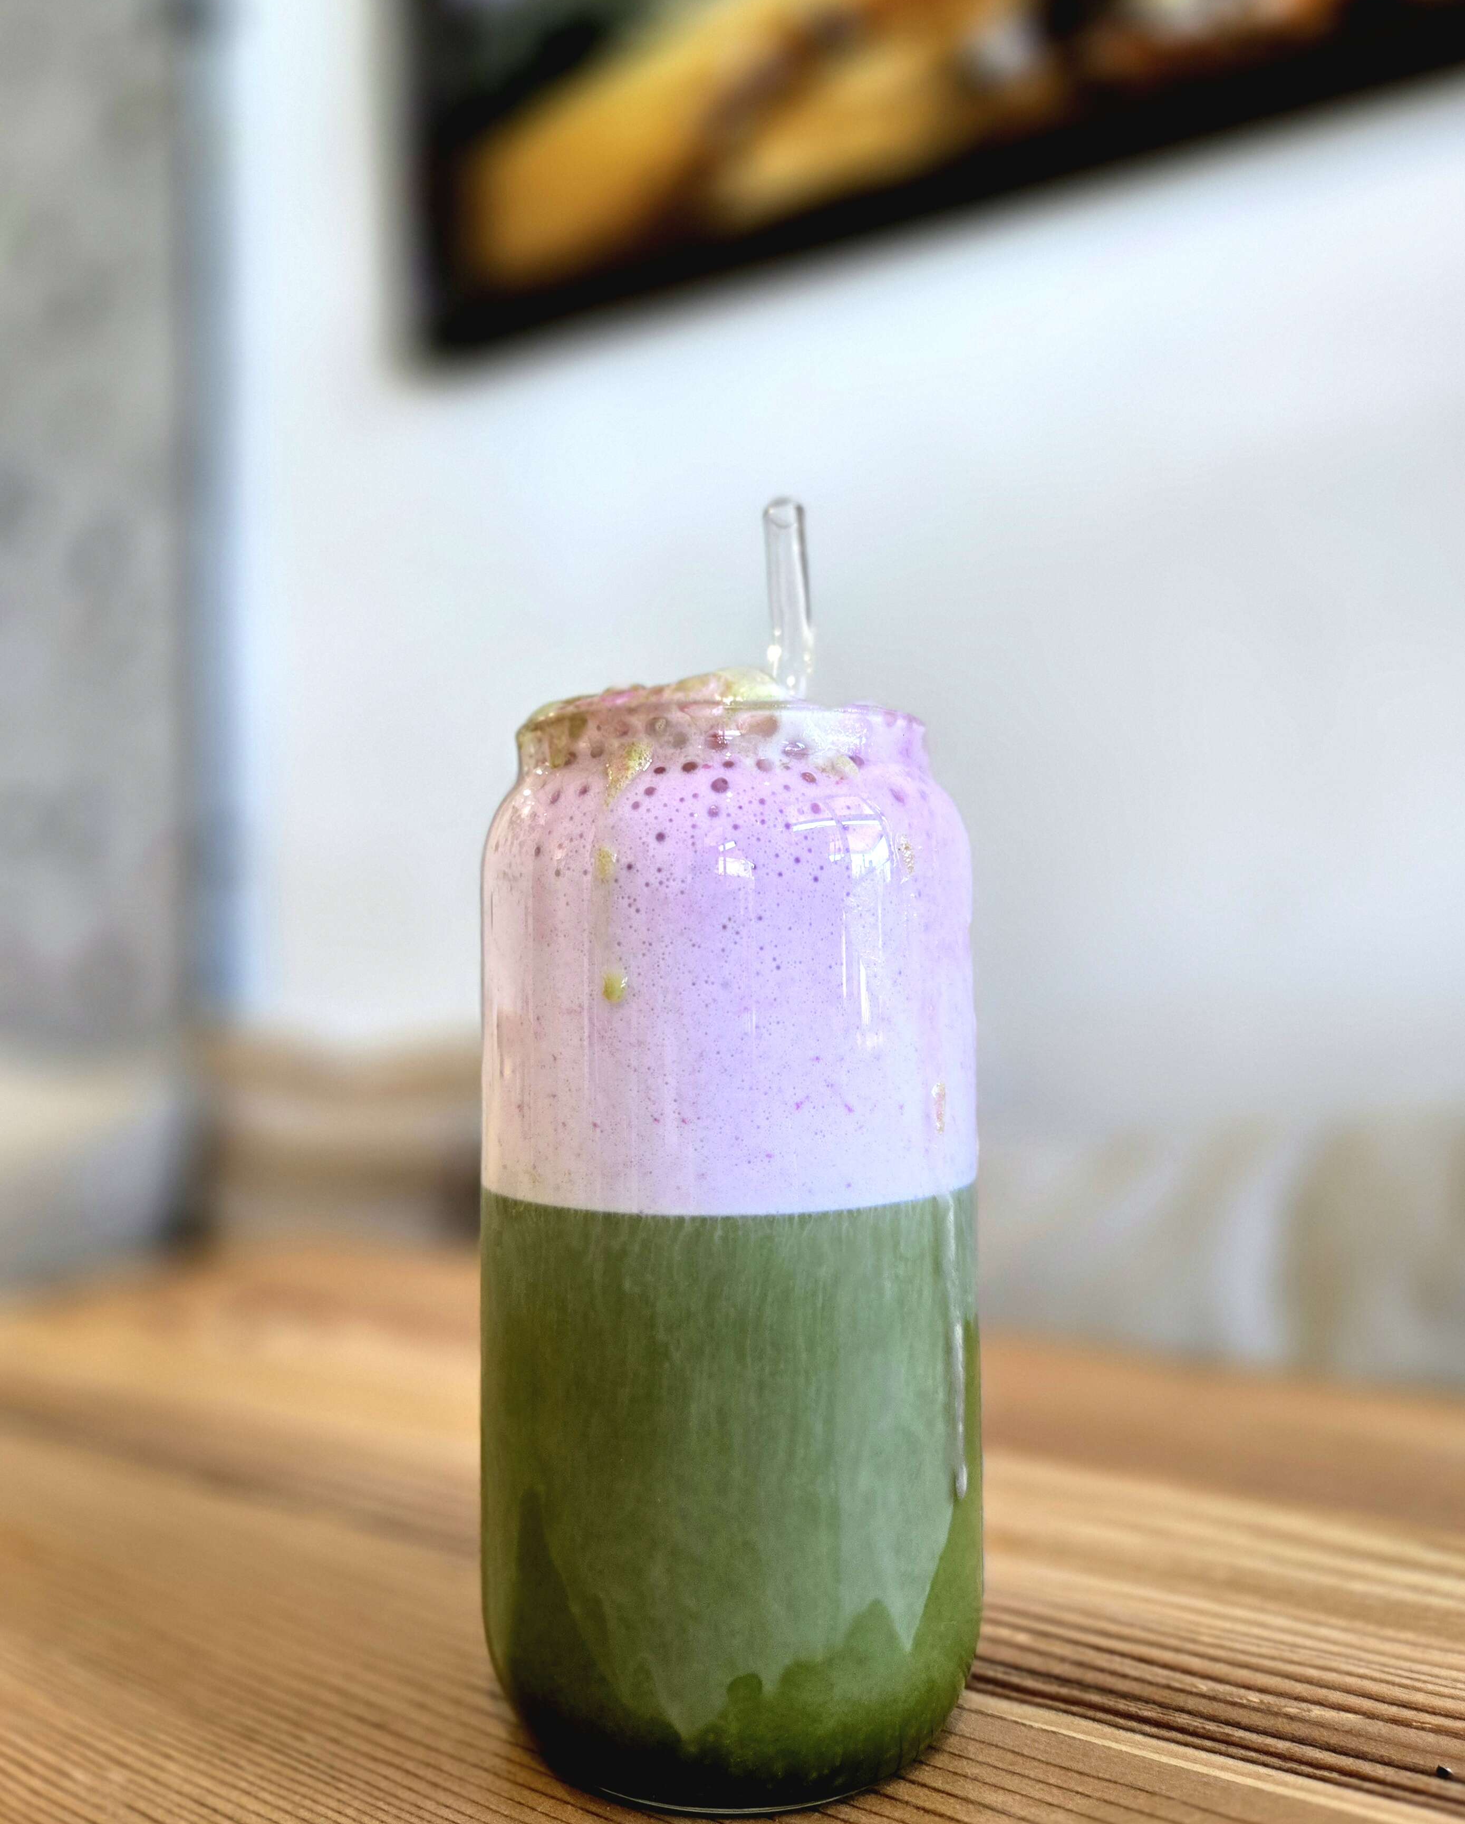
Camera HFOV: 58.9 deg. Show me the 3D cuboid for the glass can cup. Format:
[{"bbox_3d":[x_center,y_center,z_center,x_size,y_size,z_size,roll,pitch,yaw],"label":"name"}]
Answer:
[{"bbox_3d":[0.000,0.045,0.202,0.076,0.144,0.076,-1,-4,0],"label":"glass can cup"}]

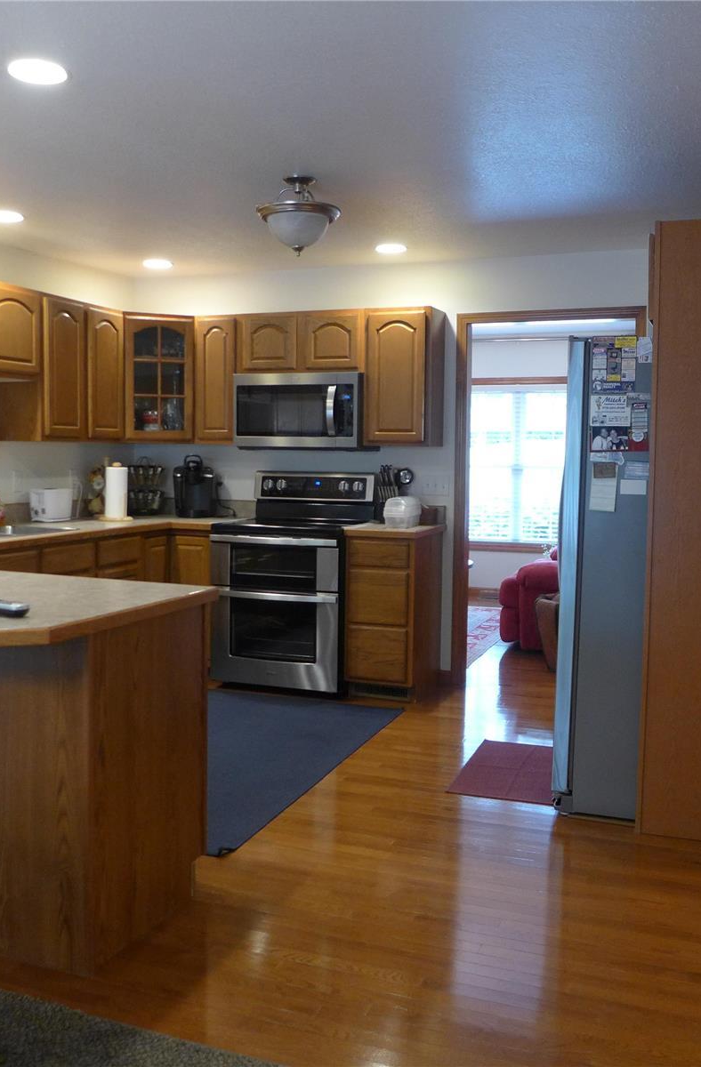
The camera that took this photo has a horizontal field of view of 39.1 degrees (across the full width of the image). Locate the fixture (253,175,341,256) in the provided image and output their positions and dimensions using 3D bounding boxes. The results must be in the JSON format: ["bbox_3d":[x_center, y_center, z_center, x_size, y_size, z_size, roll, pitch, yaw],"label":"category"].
[{"bbox_3d":[-0.204,-1.263,3.929,0.367,0.312,0.367,1,5,0],"label":"fixture"}]

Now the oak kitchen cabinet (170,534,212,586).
[{"bbox_3d":[-0.795,0.396,5.968,0.312,0.874,0.623,2,5,20],"label":"oak kitchen cabinet"}]

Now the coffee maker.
[{"bbox_3d":[-0.959,-0.290,6.083,0.256,0.382,0.312,0,5,-9],"label":"coffee maker"}]

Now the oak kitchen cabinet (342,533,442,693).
[{"bbox_3d":[0.251,0.431,5.464,0.369,0.900,0.630,2,5,21],"label":"oak kitchen cabinet"}]

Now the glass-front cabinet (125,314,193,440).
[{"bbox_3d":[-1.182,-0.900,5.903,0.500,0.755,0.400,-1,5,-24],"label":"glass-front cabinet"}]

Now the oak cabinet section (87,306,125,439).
[{"bbox_3d":[-1.357,-0.876,5.471,0.030,0.700,0.330,2,5,21],"label":"oak cabinet section"}]

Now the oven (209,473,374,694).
[{"bbox_3d":[-0.315,0.260,5.715,0.766,1.206,0.703,2,5,20],"label":"oven"}]

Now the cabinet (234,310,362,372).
[{"bbox_3d":[-0.238,-1.104,5.791,0.774,0.357,0.342,2,5,20],"label":"cabinet"}]

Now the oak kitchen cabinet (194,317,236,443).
[{"bbox_3d":[-0.734,-0.899,5.909,0.288,0.755,0.325,2,5,21],"label":"oak kitchen cabinet"}]

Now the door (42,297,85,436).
[{"bbox_3d":[-1.489,-0.850,5.117,0.030,0.700,0.340,2,5,21],"label":"door"}]

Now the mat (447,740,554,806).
[{"bbox_3d":[0.709,0.978,4.083,0.450,0.012,0.775,2,4,19],"label":"mat"}]

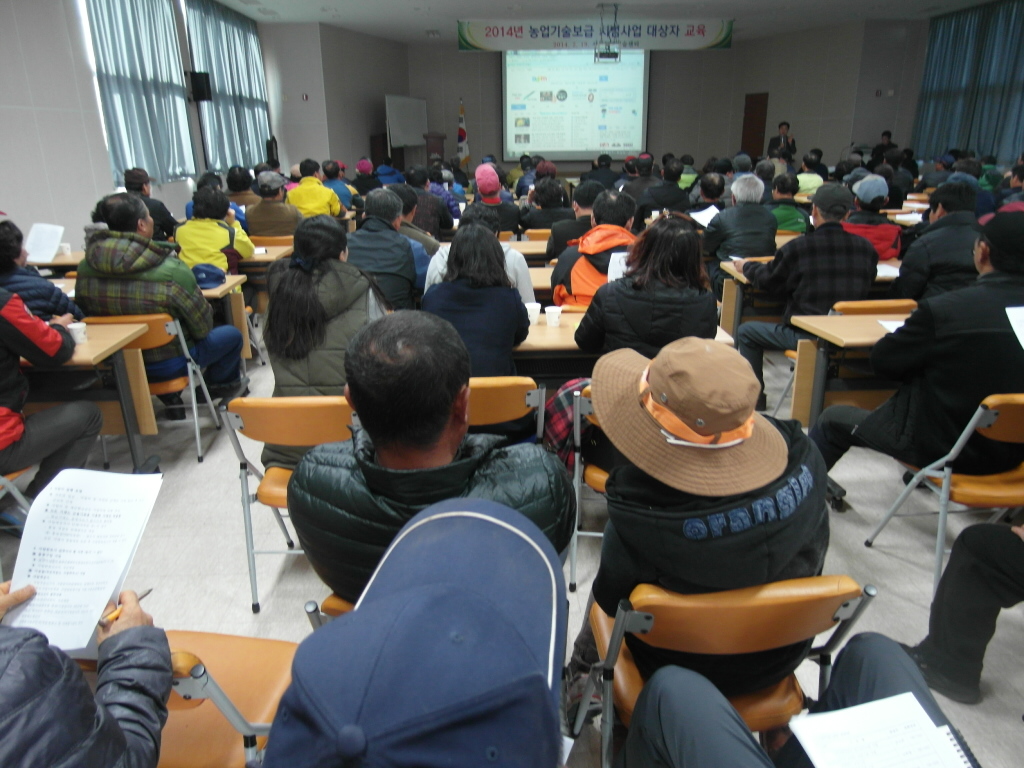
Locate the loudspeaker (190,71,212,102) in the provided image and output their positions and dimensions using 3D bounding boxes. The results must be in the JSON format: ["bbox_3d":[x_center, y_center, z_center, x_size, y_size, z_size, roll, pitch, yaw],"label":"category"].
[{"bbox_3d":[-4.437,-4.244,10.145,0.280,0.410,0.280,-12,22,-28],"label":"loudspeaker"}]

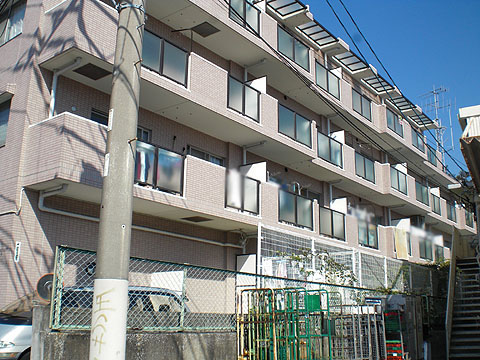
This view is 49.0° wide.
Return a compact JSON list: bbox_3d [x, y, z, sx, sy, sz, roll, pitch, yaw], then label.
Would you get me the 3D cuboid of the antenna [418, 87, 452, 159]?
[{"bbox_3d":[12.307,-3.539,33.000,2.100,4.900,1.300,-11,-19,38],"label":"antenna"}]

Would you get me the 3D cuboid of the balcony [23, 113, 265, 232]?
[{"bbox_3d":[-1.912,0.099,13.023,1.370,1.330,6.496,-11,-19,38],"label":"balcony"}]

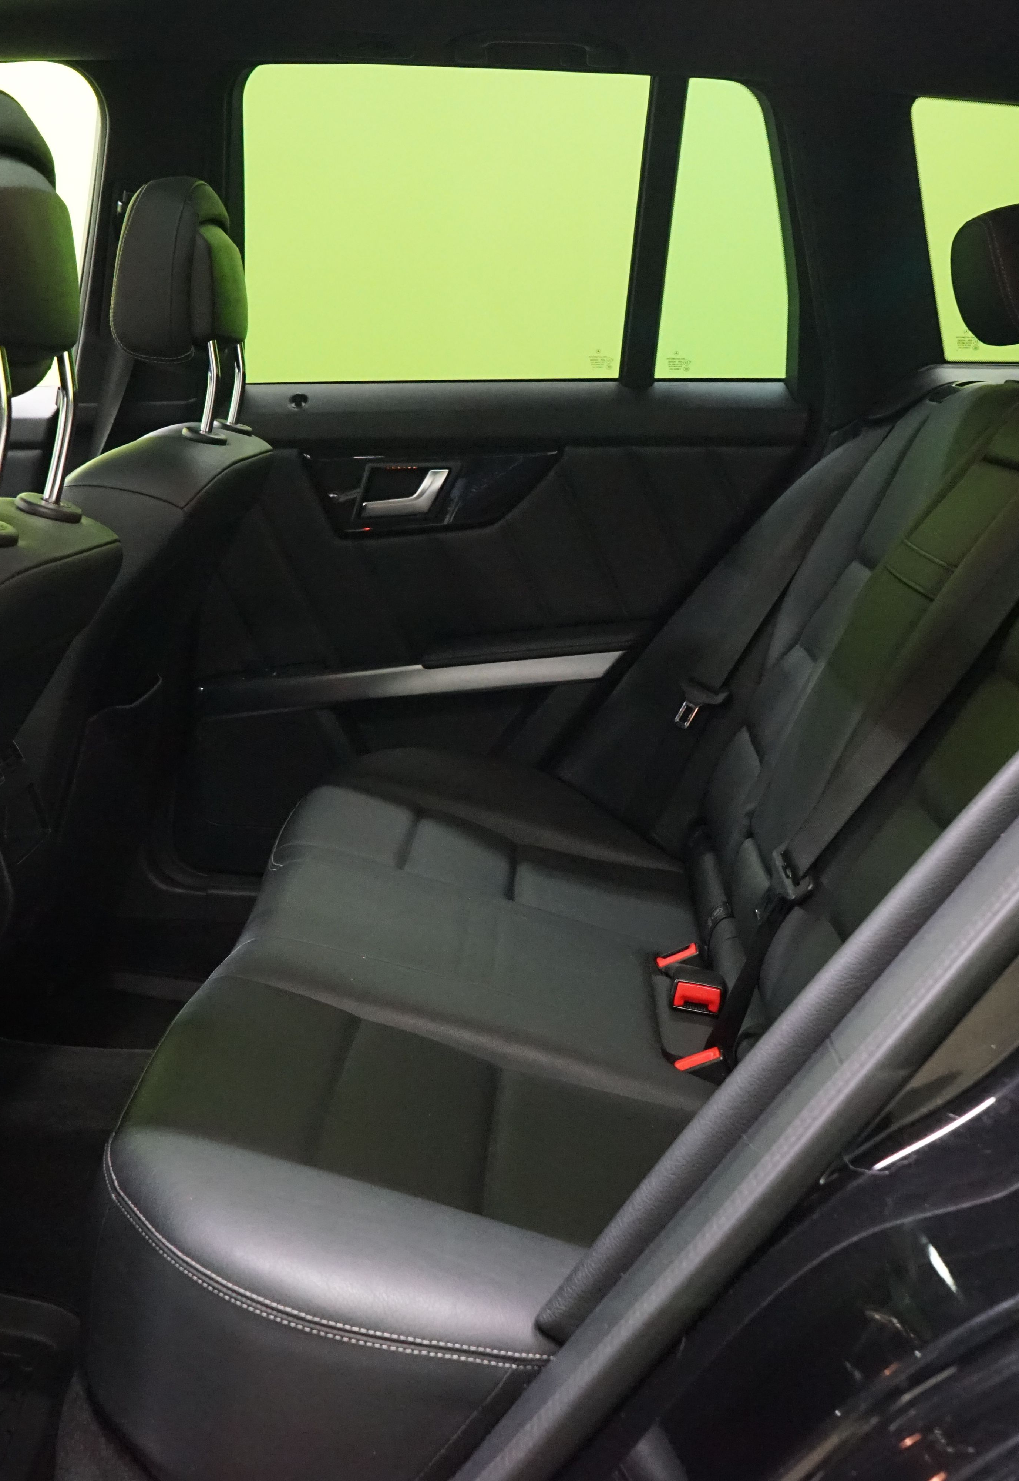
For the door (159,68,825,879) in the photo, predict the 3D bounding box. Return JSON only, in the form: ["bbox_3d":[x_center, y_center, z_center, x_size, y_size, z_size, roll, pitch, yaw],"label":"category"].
[{"bbox_3d":[0.000,-0.346,2.355,0.940,1.100,0.220,0,13,2],"label":"door"}]

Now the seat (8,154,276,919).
[{"bbox_3d":[-0.692,-0.168,1.998,0.810,0.970,0.540,0,13,2],"label":"seat"}]

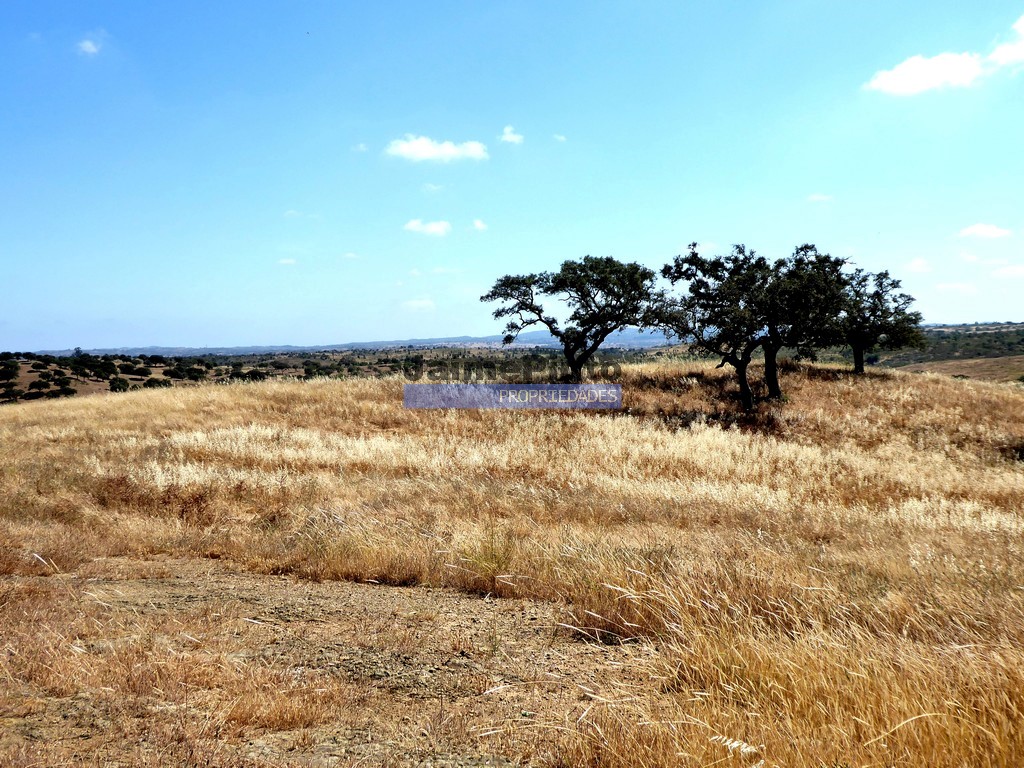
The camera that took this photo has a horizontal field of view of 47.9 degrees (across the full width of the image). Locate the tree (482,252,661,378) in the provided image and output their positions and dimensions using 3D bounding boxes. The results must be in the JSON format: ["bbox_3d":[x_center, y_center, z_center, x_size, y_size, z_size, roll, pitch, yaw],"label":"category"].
[{"bbox_3d":[2.166,-2.385,42.000,6.400,4.700,5.200,-1,2,0],"label":"tree"}]

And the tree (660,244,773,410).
[{"bbox_3d":[6.056,-1.665,34.000,3.480,4.890,3.500,0,2,0],"label":"tree"}]

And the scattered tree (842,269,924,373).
[{"bbox_3d":[15.012,-2.567,47.000,3.580,4.280,3.500,0,2,0],"label":"scattered tree"}]

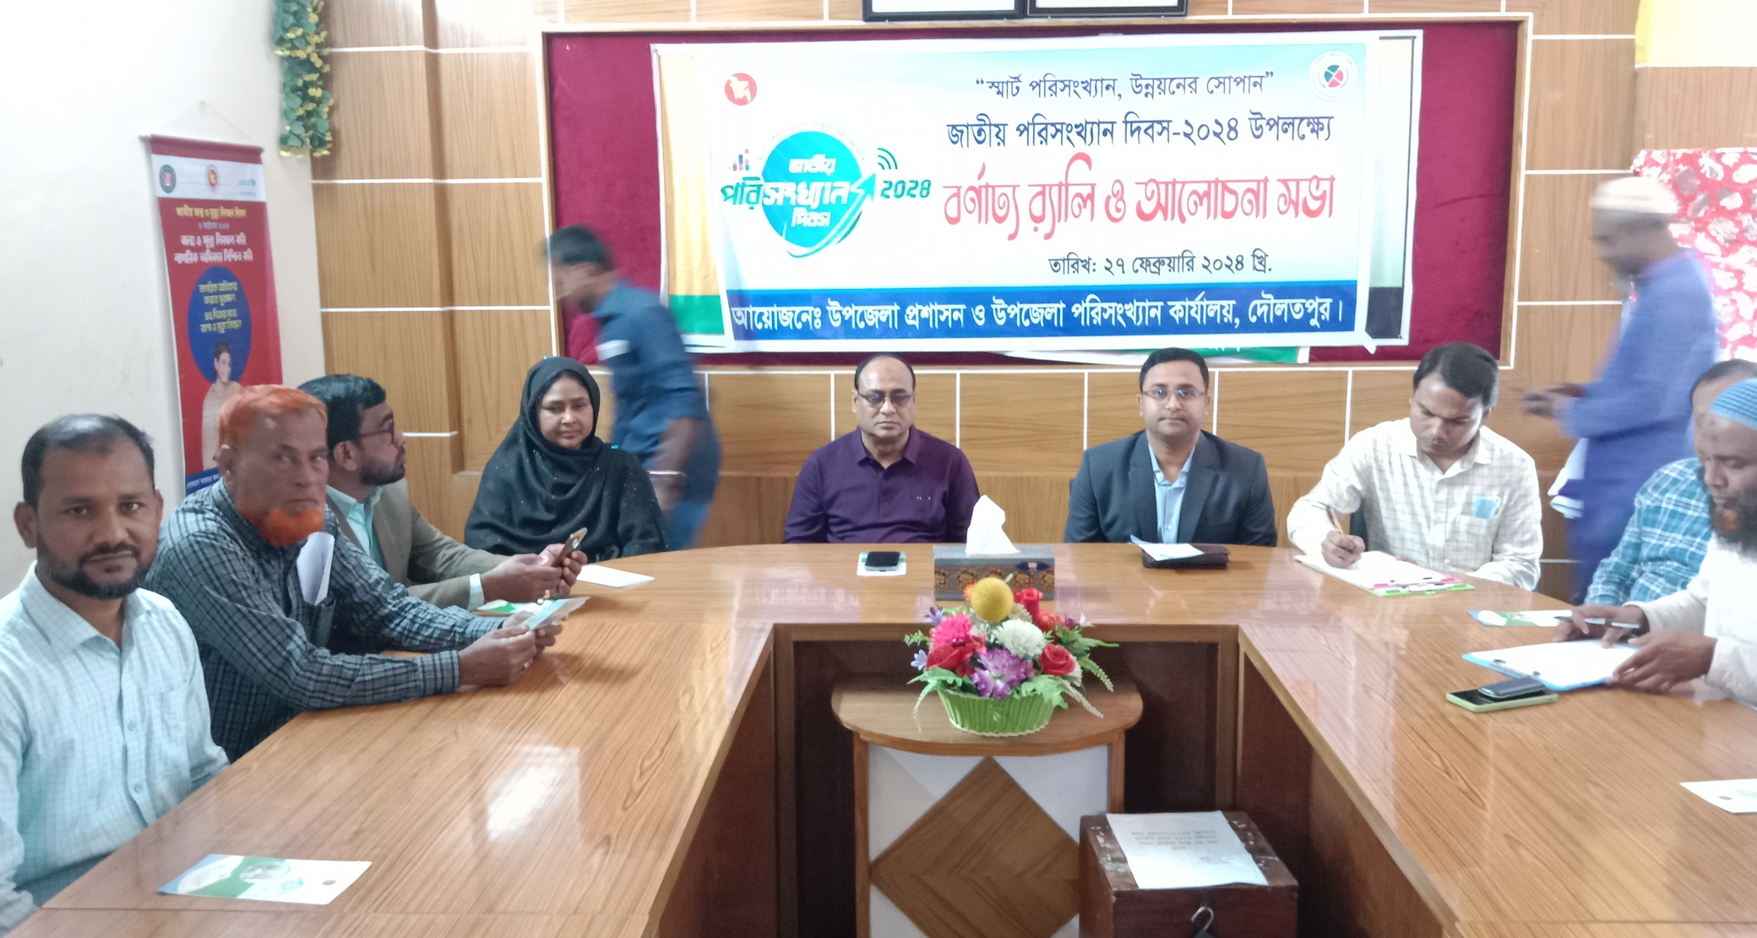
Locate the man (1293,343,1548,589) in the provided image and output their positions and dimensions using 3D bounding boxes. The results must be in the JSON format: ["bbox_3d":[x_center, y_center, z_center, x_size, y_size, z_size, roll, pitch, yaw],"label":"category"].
[{"bbox_3d":[1.175,0.359,2.986,0.560,1.270,0.680,4,11,22],"label":"man"}]

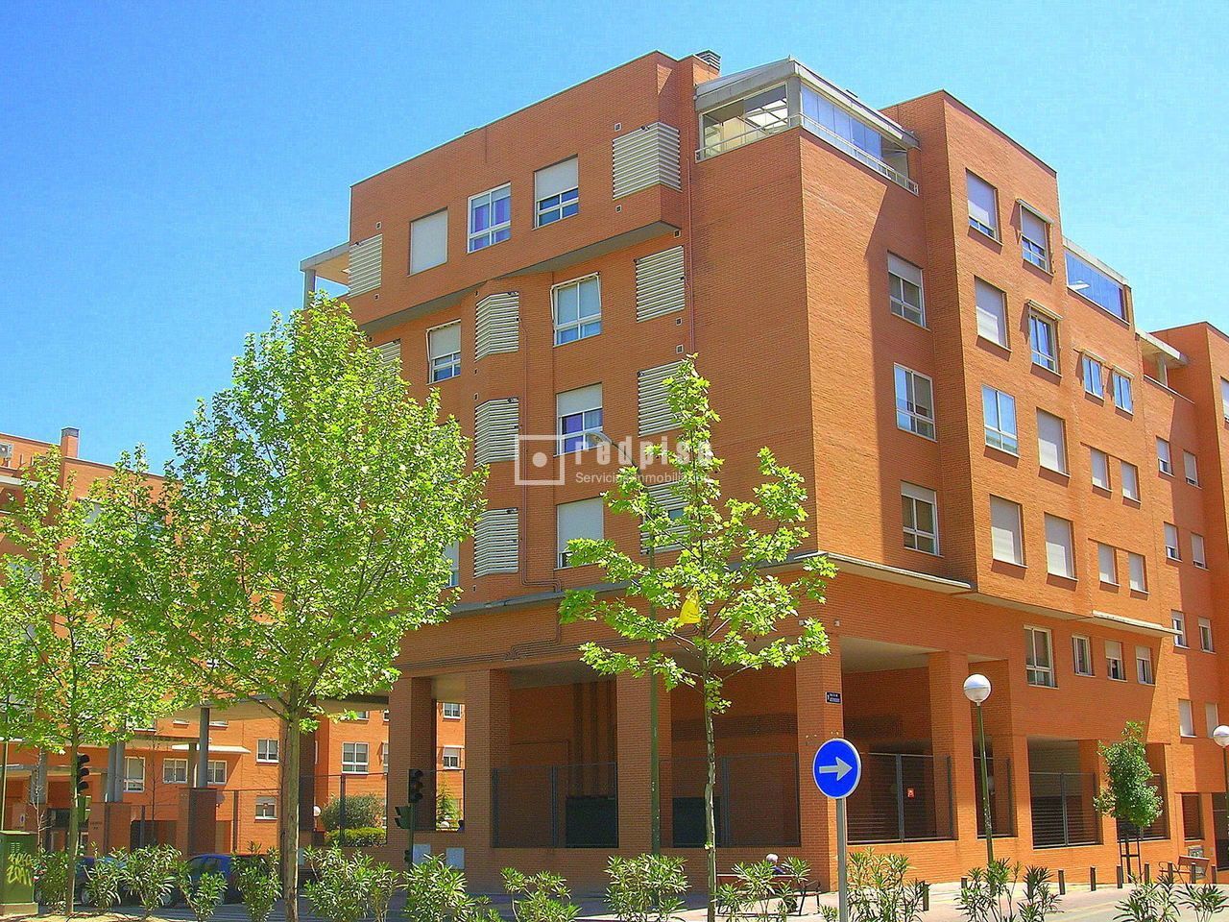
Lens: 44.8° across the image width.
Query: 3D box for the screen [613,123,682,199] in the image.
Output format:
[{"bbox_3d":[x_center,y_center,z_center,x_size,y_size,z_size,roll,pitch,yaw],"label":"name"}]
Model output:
[{"bbox_3d":[0.827,-7.568,38.336,1.601,1.667,0.860,-12,-18,40],"label":"screen"}]

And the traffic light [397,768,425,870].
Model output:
[{"bbox_3d":[-4.430,8.235,32.288,0.400,3.050,0.480,-12,-18,39],"label":"traffic light"}]

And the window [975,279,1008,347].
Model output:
[{"bbox_3d":[10.148,-3.967,40.362,0.160,1.690,1.800,-12,-18,40],"label":"window"}]

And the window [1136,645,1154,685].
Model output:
[{"bbox_3d":[16.443,6.376,46.443,0.160,1.160,1.270,-12,-18,40],"label":"window"}]

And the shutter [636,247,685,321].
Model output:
[{"bbox_3d":[1.150,-4.443,37.510,1.520,1.660,0.130,-12,-17,40],"label":"shutter"}]

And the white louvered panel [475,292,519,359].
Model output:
[{"bbox_3d":[-3.394,-3.801,42.037,1.566,1.714,0.433,-12,-18,40],"label":"white louvered panel"}]

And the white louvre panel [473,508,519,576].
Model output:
[{"bbox_3d":[-3.121,2.141,39.114,1.310,1.680,0.240,-7,-15,26],"label":"white louvre panel"}]

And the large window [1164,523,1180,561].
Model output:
[{"bbox_3d":[18.749,2.756,50.251,0.160,1.150,1.200,-12,-17,40],"label":"large window"}]

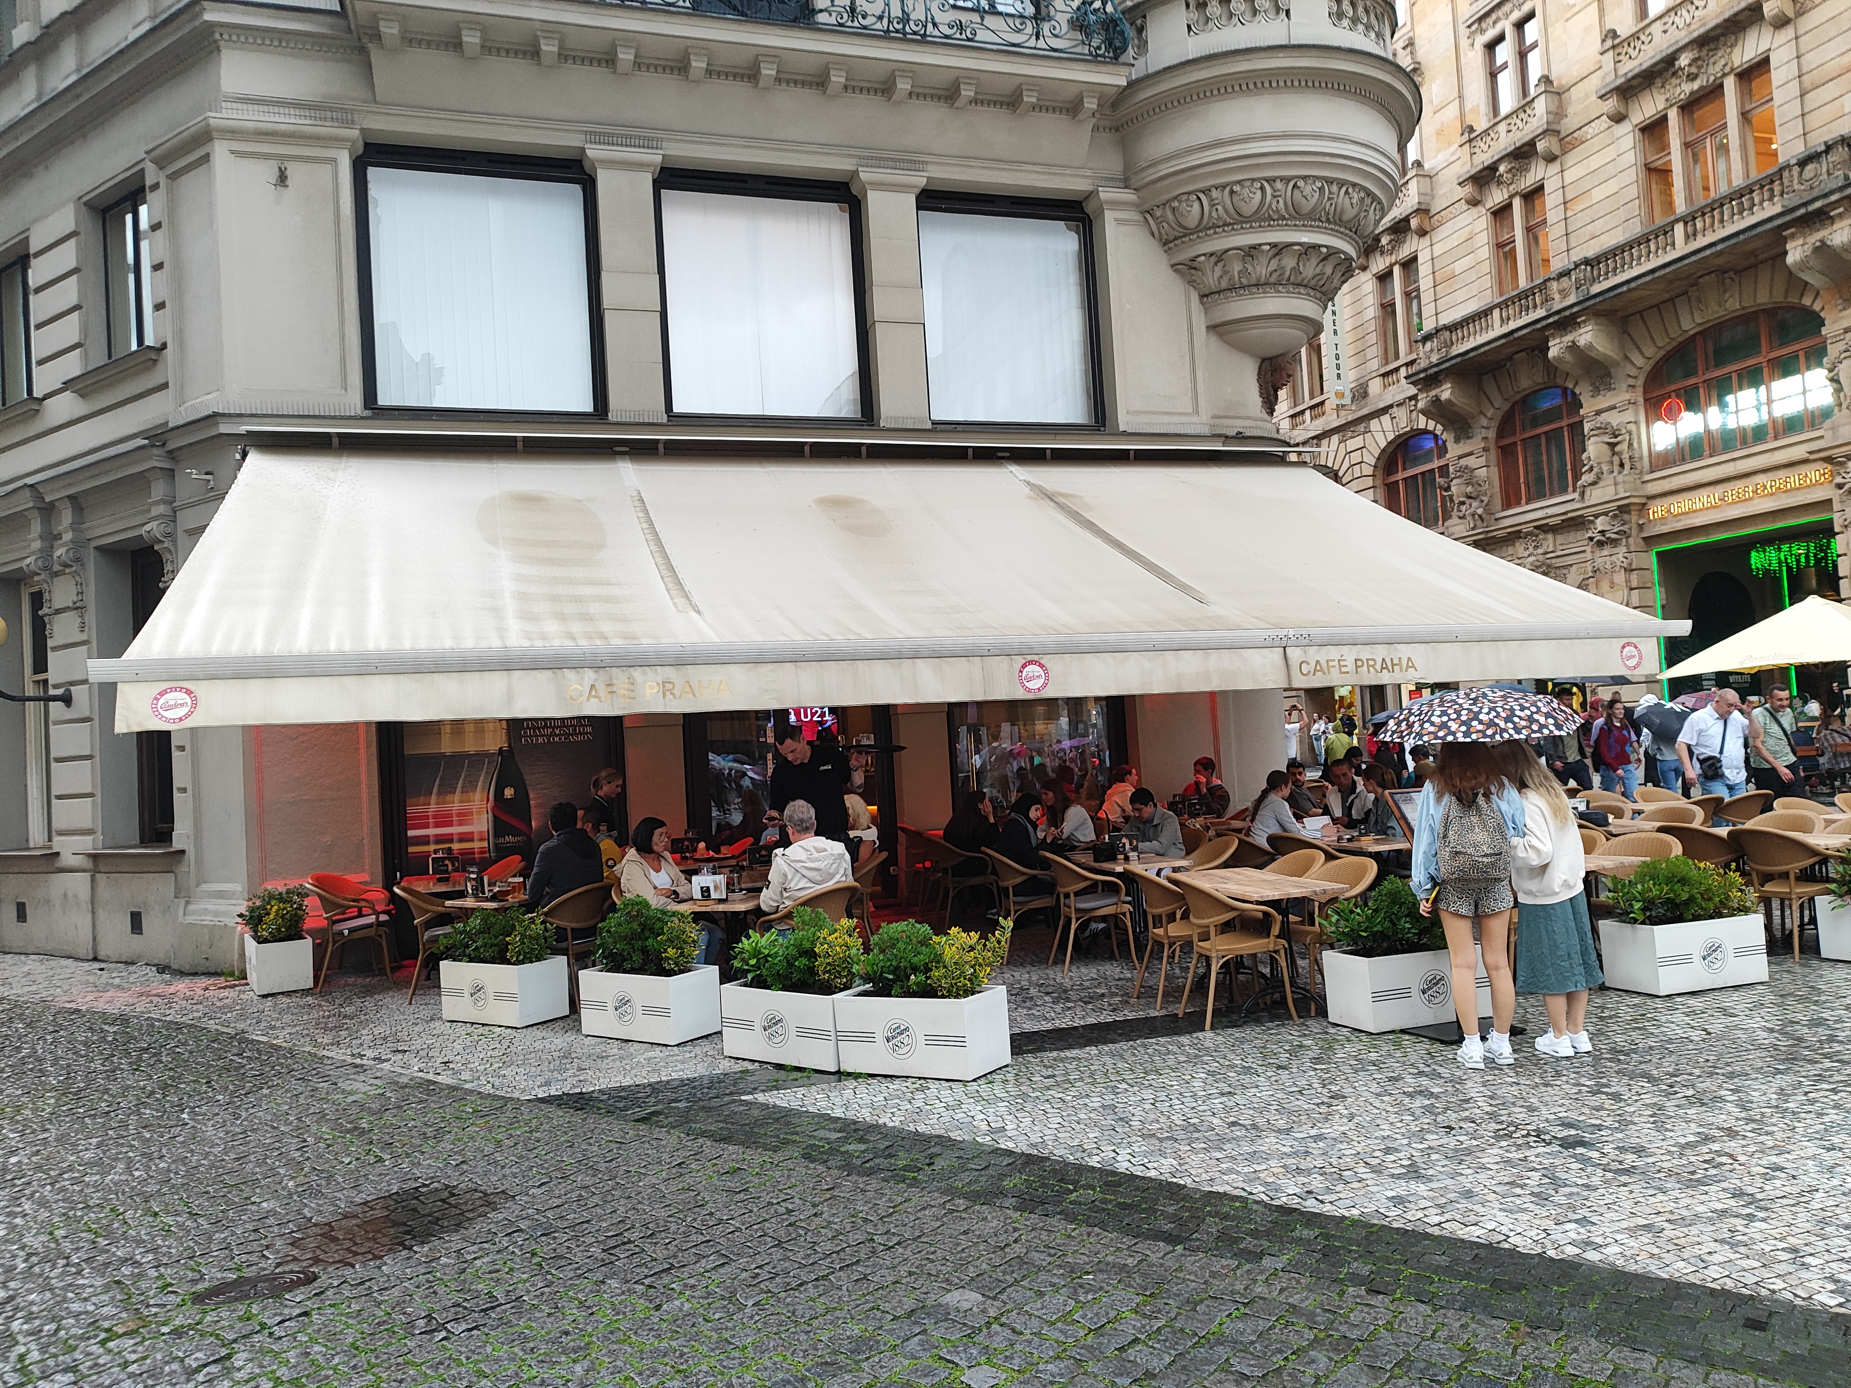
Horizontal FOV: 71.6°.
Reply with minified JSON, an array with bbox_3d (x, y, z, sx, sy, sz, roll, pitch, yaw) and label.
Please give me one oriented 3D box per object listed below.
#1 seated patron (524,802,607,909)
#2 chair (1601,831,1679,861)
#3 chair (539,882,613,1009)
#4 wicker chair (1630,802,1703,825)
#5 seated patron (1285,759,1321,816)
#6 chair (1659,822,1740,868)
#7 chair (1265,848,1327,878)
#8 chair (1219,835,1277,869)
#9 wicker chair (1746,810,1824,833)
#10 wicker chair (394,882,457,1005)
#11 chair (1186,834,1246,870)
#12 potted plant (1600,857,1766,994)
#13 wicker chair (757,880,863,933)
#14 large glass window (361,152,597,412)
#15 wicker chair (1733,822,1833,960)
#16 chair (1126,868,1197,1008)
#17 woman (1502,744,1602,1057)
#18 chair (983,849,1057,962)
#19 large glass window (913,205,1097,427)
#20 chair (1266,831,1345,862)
[{"bbox_3d":[-2.605,1.524,9.196,0.750,1.400,0.550,-5,-3,40],"label":"seated patron"},{"bbox_3d":[4.429,1.332,8.243,0.600,0.850,0.580,-3,-2,-18],"label":"chair"},{"bbox_3d":[-2.463,1.719,8.834,0.626,0.848,0.576,-4,-2,20],"label":"chair"},{"bbox_3d":[5.735,1.300,9.927,0.610,0.850,0.580,-2,-3,-29],"label":"wicker chair"},{"bbox_3d":[3.762,1.347,12.503,0.750,1.340,0.550,-5,-3,30],"label":"seated patron"},{"bbox_3d":[5.397,1.297,8.835,0.600,0.850,0.580,-3,-2,-15],"label":"chair"},{"bbox_3d":[2.293,1.470,8.437,0.600,0.850,0.580,-3,-2,-17],"label":"chair"},{"bbox_3d":[2.845,1.573,10.851,0.600,0.840,0.570,-3,-2,-18],"label":"chair"},{"bbox_3d":[5.895,1.248,8.838,0.610,0.850,0.580,-2,-3,-29],"label":"wicker chair"},{"bbox_3d":[-3.708,1.864,9.775,0.610,0.850,0.580,-3,-2,-17],"label":"wicker chair"},{"bbox_3d":[2.003,1.487,9.309,0.626,0.848,0.576,-3,-2,-16],"label":"chair"},{"bbox_3d":[4.505,1.343,7.651,0.811,0.735,0.418,-3,-2,-17],"label":"potted plant"},{"bbox_3d":[-0.702,1.644,8.220,0.600,0.850,0.580,-5,-3,30],"label":"wicker chair"},{"bbox_3d":[-4.309,-3.938,12.416,2.119,2.519,0.150,-3,-2,-18],"label":"large glass window"},{"bbox_3d":[5.536,1.247,8.268,0.610,0.850,0.580,-3,-2,-18],"label":"wicker chair"},{"bbox_3d":[1.543,1.475,7.928,0.610,0.850,0.580,-3,-2,-11],"label":"chair"},{"bbox_3d":[3.108,0.956,6.387,0.460,1.610,0.400,-3,-2,-22],"label":"woman"},{"bbox_3d":[0.744,1.599,9.855,0.610,0.850,0.580,-3,-2,-11],"label":"chair"},{"bbox_3d":[0.857,-3.849,13.234,1.889,2.272,0.121,-3,-2,-18],"label":"large glass window"},{"bbox_3d":[2.884,1.454,9.570,0.626,0.848,0.576,-3,-2,-16],"label":"chair"}]

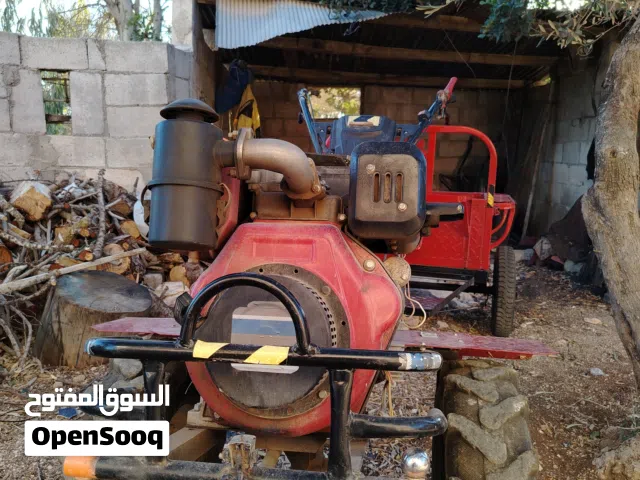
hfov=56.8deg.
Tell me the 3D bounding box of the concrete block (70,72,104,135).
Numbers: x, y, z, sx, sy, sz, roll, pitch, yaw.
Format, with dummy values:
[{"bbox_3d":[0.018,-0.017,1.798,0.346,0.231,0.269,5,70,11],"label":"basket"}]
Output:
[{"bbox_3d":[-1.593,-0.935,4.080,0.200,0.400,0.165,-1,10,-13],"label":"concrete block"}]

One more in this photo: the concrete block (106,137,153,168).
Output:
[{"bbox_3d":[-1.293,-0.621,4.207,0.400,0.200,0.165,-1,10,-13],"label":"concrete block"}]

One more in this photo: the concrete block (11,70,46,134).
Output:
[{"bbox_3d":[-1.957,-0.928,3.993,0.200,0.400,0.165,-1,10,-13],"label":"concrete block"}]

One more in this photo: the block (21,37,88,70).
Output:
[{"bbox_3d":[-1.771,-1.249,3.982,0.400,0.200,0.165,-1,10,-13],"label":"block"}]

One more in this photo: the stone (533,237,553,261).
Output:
[{"bbox_3d":[2.125,0.081,5.650,0.180,0.220,0.180,-1,10,-13],"label":"stone"}]

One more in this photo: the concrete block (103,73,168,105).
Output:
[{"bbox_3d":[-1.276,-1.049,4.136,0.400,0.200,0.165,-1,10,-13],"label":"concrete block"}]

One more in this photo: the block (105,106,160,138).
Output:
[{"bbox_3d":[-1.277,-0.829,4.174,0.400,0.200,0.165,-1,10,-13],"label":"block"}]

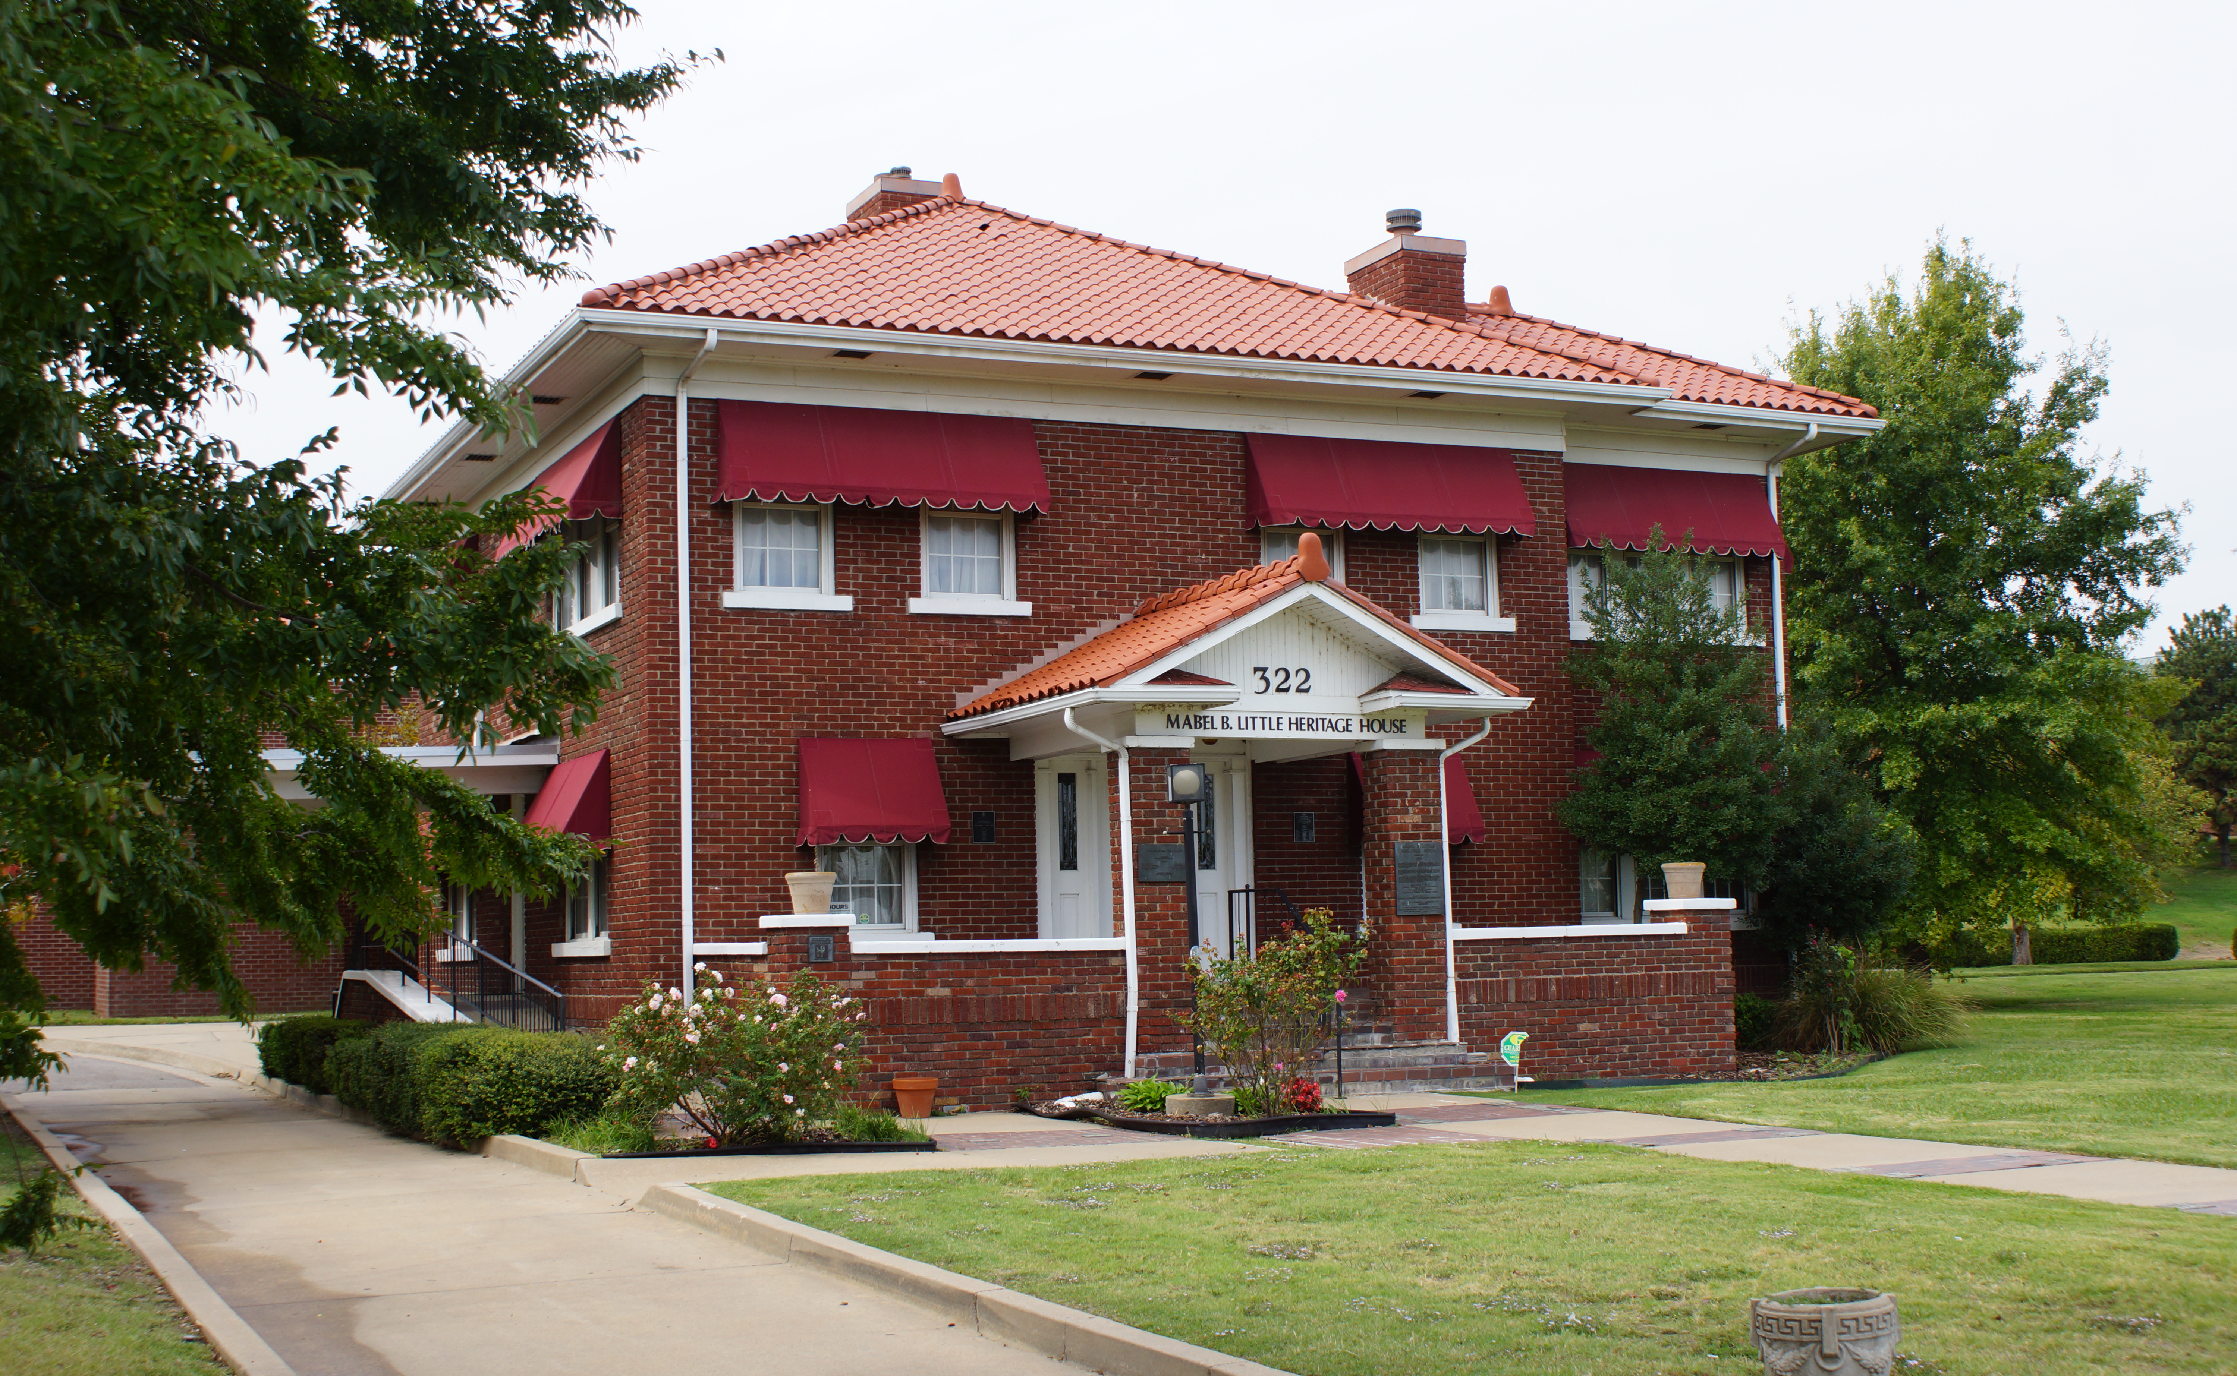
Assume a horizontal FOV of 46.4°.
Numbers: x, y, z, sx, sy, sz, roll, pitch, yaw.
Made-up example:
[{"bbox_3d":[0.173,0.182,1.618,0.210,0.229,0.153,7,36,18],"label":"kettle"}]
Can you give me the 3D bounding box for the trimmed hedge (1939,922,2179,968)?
[{"bbox_3d":[19.021,5.268,52.916,5.900,0.730,1.000,1,-6,-25],"label":"trimmed hedge"}]

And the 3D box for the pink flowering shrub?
[{"bbox_3d":[-2.643,2.507,17.818,1.740,1.220,1.500,-2,-6,0],"label":"pink flowering shrub"}]

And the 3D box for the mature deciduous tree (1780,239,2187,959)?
[{"bbox_3d":[17.445,-1.745,53.000,8.554,14.732,8.554,1,-6,-24],"label":"mature deciduous tree"}]

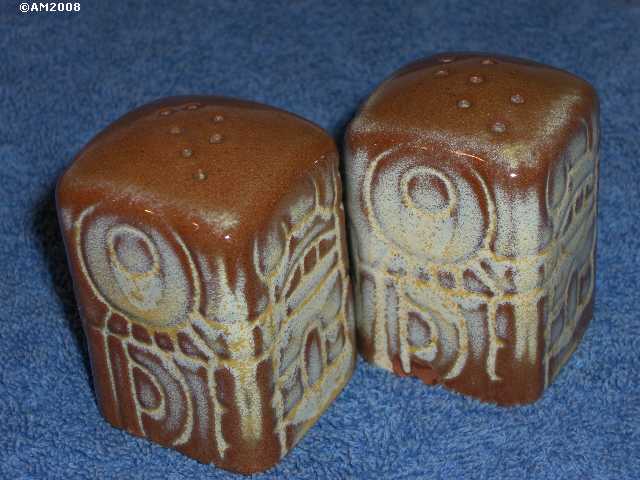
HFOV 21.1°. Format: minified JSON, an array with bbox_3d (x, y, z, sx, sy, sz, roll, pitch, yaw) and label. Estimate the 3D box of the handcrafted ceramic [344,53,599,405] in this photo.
[{"bbox_3d":[0.039,-0.005,0.433,0.051,0.074,0.051,11,34,25],"label":"handcrafted ceramic"}]

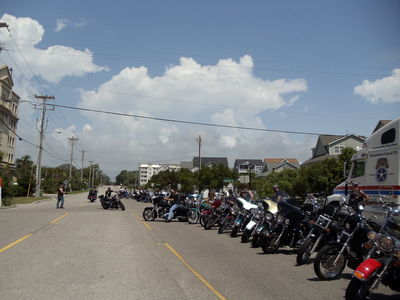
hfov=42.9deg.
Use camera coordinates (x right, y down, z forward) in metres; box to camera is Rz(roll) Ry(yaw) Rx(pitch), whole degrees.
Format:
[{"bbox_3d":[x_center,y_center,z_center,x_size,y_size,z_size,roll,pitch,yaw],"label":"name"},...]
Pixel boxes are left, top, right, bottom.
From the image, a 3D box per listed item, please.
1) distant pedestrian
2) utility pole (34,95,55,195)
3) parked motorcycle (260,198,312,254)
[{"bbox_3d":[-10.040,3.359,36.800,0.600,1.770,0.550,2,-4,-17],"label":"distant pedestrian"},{"bbox_3d":[-20.382,-0.584,66.000,2.550,13.200,0.420,2,-4,-10],"label":"utility pole"},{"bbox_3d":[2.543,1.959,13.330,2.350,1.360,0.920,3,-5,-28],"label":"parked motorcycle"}]

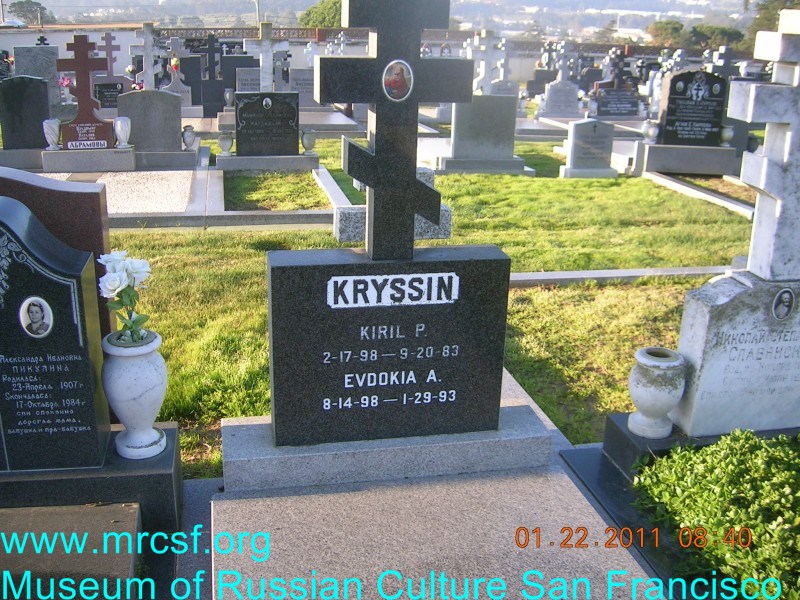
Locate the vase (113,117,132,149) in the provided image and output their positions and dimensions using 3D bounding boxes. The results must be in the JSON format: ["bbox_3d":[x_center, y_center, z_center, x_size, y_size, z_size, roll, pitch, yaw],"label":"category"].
[{"bbox_3d":[-2.975,-1.790,8.705,0.182,0.328,0.182,-2,18,-12],"label":"vase"}]

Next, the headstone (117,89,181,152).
[{"bbox_3d":[-2.742,-1.958,8.871,0.650,0.645,0.180,-2,18,-12],"label":"headstone"}]

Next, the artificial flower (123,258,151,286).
[{"bbox_3d":[-0.762,-0.080,2.340,0.082,0.078,0.080,-2,19,-12],"label":"artificial flower"}]

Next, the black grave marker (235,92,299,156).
[{"bbox_3d":[-1.492,-1.979,9.121,0.692,0.681,0.180,-2,18,-12],"label":"black grave marker"}]

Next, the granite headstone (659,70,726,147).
[{"bbox_3d":[3.435,-2.249,9.500,0.720,0.870,0.190,-2,19,-11],"label":"granite headstone"}]

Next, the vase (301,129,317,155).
[{"bbox_3d":[-0.992,-1.721,8.800,0.165,0.265,0.165,-2,19,-12],"label":"vase"}]

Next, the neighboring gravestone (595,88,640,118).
[{"bbox_3d":[3.608,-3.247,13.400,0.720,0.480,0.220,-2,19,-12],"label":"neighboring gravestone"}]

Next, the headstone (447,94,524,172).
[{"bbox_3d":[0.914,-1.790,8.749,0.920,0.830,0.320,-2,19,-10],"label":"headstone"}]

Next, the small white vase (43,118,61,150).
[{"bbox_3d":[-3.616,-1.719,8.400,0.180,0.325,0.180,-2,19,-12],"label":"small white vase"}]

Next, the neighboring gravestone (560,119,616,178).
[{"bbox_3d":[2.282,-1.823,9.765,0.598,0.662,0.273,-2,18,-12],"label":"neighboring gravestone"}]

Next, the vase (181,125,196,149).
[{"bbox_3d":[-2.338,-1.805,9.006,0.140,0.257,0.140,-2,18,-12],"label":"vase"}]

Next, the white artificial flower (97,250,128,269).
[{"bbox_3d":[-0.853,-0.119,2.400,0.095,0.065,0.090,-4,19,-16],"label":"white artificial flower"}]

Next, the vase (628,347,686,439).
[{"bbox_3d":[0.875,0.319,2.770,0.195,0.275,0.195,-2,19,-12],"label":"vase"}]

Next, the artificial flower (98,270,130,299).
[{"bbox_3d":[-0.840,-0.046,2.380,0.095,0.085,0.075,-4,19,-16],"label":"artificial flower"}]

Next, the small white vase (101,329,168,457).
[{"bbox_3d":[-0.817,0.292,2.500,0.200,0.365,0.200,-2,19,-12],"label":"small white vase"}]

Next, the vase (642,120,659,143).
[{"bbox_3d":[2.824,-1.889,9.120,0.175,0.260,0.175,-2,19,-12],"label":"vase"}]

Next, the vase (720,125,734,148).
[{"bbox_3d":[3.654,-1.823,9.020,0.160,0.250,0.160,-2,19,-12],"label":"vase"}]

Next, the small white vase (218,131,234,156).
[{"bbox_3d":[-1.951,-1.753,9.079,0.161,0.255,0.161,-2,18,-12],"label":"small white vase"}]

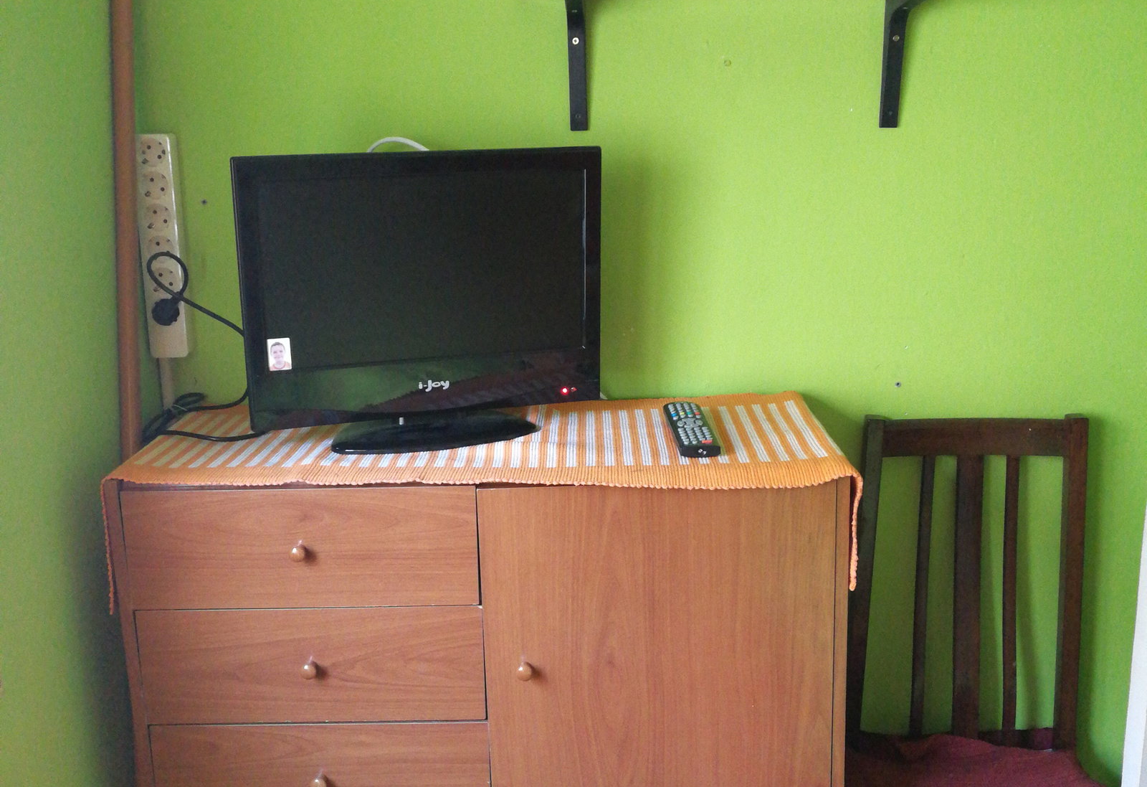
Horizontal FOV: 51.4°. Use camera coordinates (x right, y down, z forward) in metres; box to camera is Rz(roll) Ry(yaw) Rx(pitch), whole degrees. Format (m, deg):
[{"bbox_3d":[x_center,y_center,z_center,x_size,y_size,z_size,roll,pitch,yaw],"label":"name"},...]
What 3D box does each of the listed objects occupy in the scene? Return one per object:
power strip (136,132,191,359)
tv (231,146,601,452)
[{"bbox_3d":[-0.567,-0.204,1.650,0.053,0.303,0.042,-1,13,-1],"label":"power strip"},{"bbox_3d":[-0.186,-0.122,1.510,0.456,0.360,0.150,-6,14,-20],"label":"tv"}]

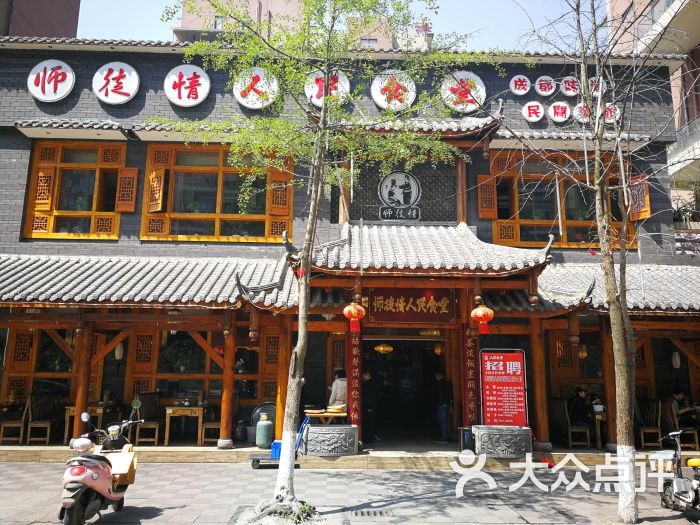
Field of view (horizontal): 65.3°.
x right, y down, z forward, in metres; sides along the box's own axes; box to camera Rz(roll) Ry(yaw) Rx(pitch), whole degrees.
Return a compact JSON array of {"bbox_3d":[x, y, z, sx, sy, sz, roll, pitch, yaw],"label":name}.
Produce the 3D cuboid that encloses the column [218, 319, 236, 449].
[{"bbox_3d":[-2.449,2.408,11.040,0.294,2.550,0.294,1,-11,-2],"label":"column"}]

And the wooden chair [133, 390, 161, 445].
[{"bbox_3d":[-4.236,3.320,11.637,0.500,1.050,0.450,1,-11,-2],"label":"wooden chair"}]

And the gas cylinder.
[{"bbox_3d":[-1.700,3.346,10.919,0.320,0.680,0.320,1,-11,-2],"label":"gas cylinder"}]

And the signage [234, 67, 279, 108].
[{"bbox_3d":[-2.314,-4.284,13.515,1.123,1.123,0.120,1,-11,-2],"label":"signage"}]

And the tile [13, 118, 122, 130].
[{"bbox_3d":[-6.744,-3.329,13.183,2.540,0.340,0.420,1,-11,-2],"label":"tile"}]

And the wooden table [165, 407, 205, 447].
[{"bbox_3d":[-3.303,3.340,11.320,0.752,0.733,1.200,1,-11,-2],"label":"wooden table"}]

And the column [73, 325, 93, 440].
[{"bbox_3d":[-5.227,2.322,10.668,0.230,2.214,0.230,1,-11,-2],"label":"column"}]

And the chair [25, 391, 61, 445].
[{"bbox_3d":[-6.166,3.144,11.052,0.561,0.964,0.460,1,-11,-2],"label":"chair"}]

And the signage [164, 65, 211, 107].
[{"bbox_3d":[-4.004,-4.335,13.484,1.111,1.120,0.110,1,-11,-2],"label":"signage"}]

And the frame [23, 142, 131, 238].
[{"bbox_3d":[-6.557,-1.736,13.096,2.206,2.421,0.160,1,-11,-2],"label":"frame"}]

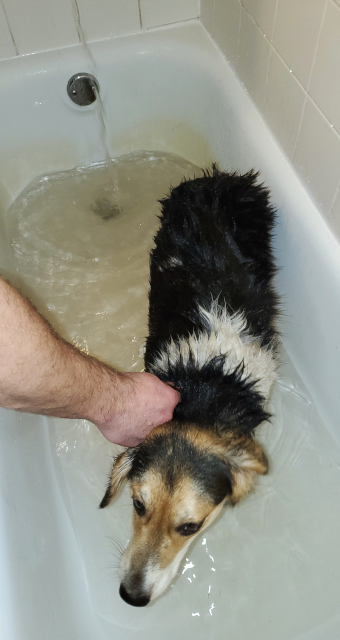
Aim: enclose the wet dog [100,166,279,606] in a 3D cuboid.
[{"bbox_3d":[0.060,0.073,0.851,0.250,0.410,0.720,-1,58,2],"label":"wet dog"}]

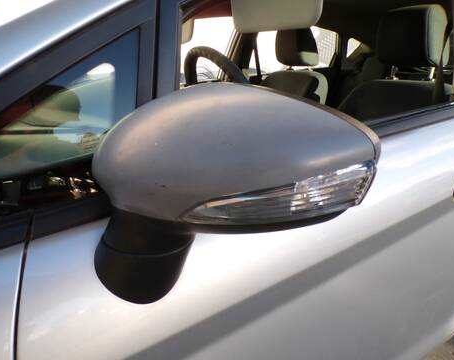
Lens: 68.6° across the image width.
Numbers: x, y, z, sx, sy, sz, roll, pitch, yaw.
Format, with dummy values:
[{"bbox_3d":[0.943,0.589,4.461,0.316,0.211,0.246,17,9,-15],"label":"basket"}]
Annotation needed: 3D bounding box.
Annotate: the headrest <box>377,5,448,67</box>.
[{"bbox_3d":[0.638,-0.487,1.130,0.120,0.190,0.240,-8,21,-28],"label":"headrest"}]

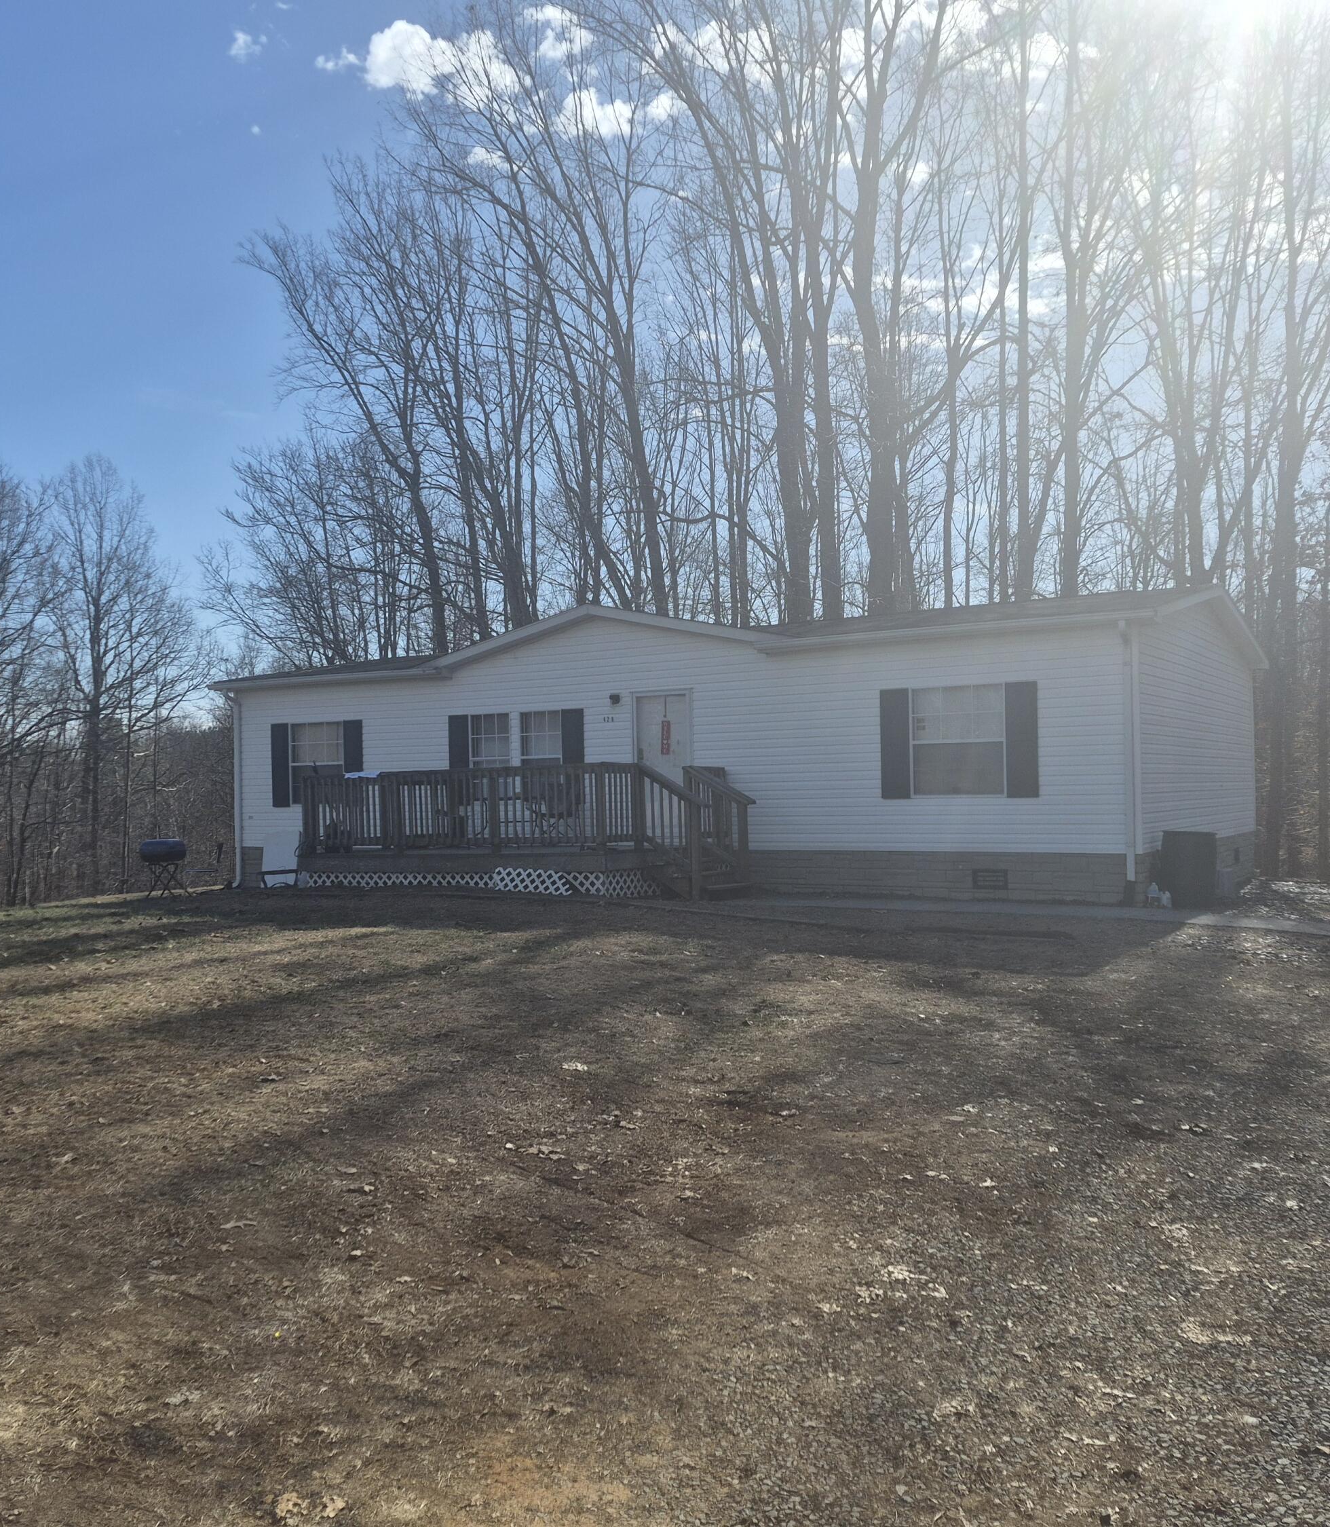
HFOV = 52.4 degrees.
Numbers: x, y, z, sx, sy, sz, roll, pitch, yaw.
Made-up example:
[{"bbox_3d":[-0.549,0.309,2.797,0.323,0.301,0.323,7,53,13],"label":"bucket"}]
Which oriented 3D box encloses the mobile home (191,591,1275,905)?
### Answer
[{"bbox_3d":[1.200,-0.181,22.467,15.205,4.110,8.850,-2,-1,31],"label":"mobile home"}]

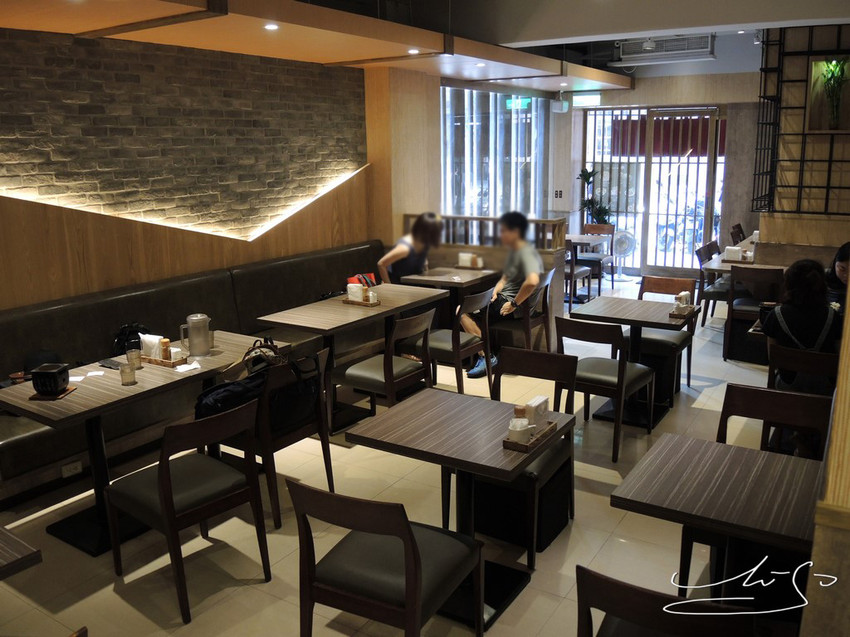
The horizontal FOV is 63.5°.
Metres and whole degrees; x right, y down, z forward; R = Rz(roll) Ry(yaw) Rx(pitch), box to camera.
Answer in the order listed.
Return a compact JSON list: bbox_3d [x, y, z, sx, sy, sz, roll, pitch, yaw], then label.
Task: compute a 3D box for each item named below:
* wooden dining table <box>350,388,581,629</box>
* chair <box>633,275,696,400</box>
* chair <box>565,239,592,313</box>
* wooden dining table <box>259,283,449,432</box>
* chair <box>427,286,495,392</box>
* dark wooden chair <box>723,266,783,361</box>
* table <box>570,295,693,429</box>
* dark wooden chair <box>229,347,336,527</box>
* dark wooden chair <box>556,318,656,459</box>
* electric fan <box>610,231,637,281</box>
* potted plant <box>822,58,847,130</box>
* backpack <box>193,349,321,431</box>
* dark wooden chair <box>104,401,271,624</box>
[{"bbox_3d":[0.161,0.784,2.843,0.720,0.740,0.599,7,15,33],"label":"wooden dining table"},{"bbox_3d":[1.766,0.151,5.250,0.465,0.835,0.562,7,15,33],"label":"chair"},{"bbox_3d":[1.720,-0.567,8.411,0.465,0.835,0.562,8,16,35],"label":"chair"},{"bbox_3d":[-0.477,0.250,5.252,0.653,0.740,1.471,7,15,33],"label":"wooden dining table"},{"bbox_3d":[0.173,0.192,5.089,0.570,0.830,0.470,7,16,34],"label":"chair"},{"bbox_3d":[2.851,-0.060,5.798,0.470,0.830,0.570,9,17,39],"label":"dark wooden chair"},{"bbox_3d":[1.421,0.298,4.668,0.700,0.735,0.590,7,16,33],"label":"table"},{"bbox_3d":[-0.818,0.567,3.616,0.570,0.830,0.470,8,16,37],"label":"dark wooden chair"},{"bbox_3d":[1.135,0.375,4.327,0.465,0.835,0.562,8,16,35],"label":"dark wooden chair"},{"bbox_3d":[2.754,-0.881,9.617,0.400,0.700,0.380,-3,13,-4],"label":"electric fan"},{"bbox_3d":[3.621,-1.981,6.077,0.185,0.610,0.180,7,15,33],"label":"potted plant"},{"bbox_3d":[-0.889,0.373,3.599,0.480,0.350,0.420,8,16,36],"label":"backpack"},{"bbox_3d":[-1.011,0.735,2.962,0.562,0.835,0.465,9,16,38],"label":"dark wooden chair"}]

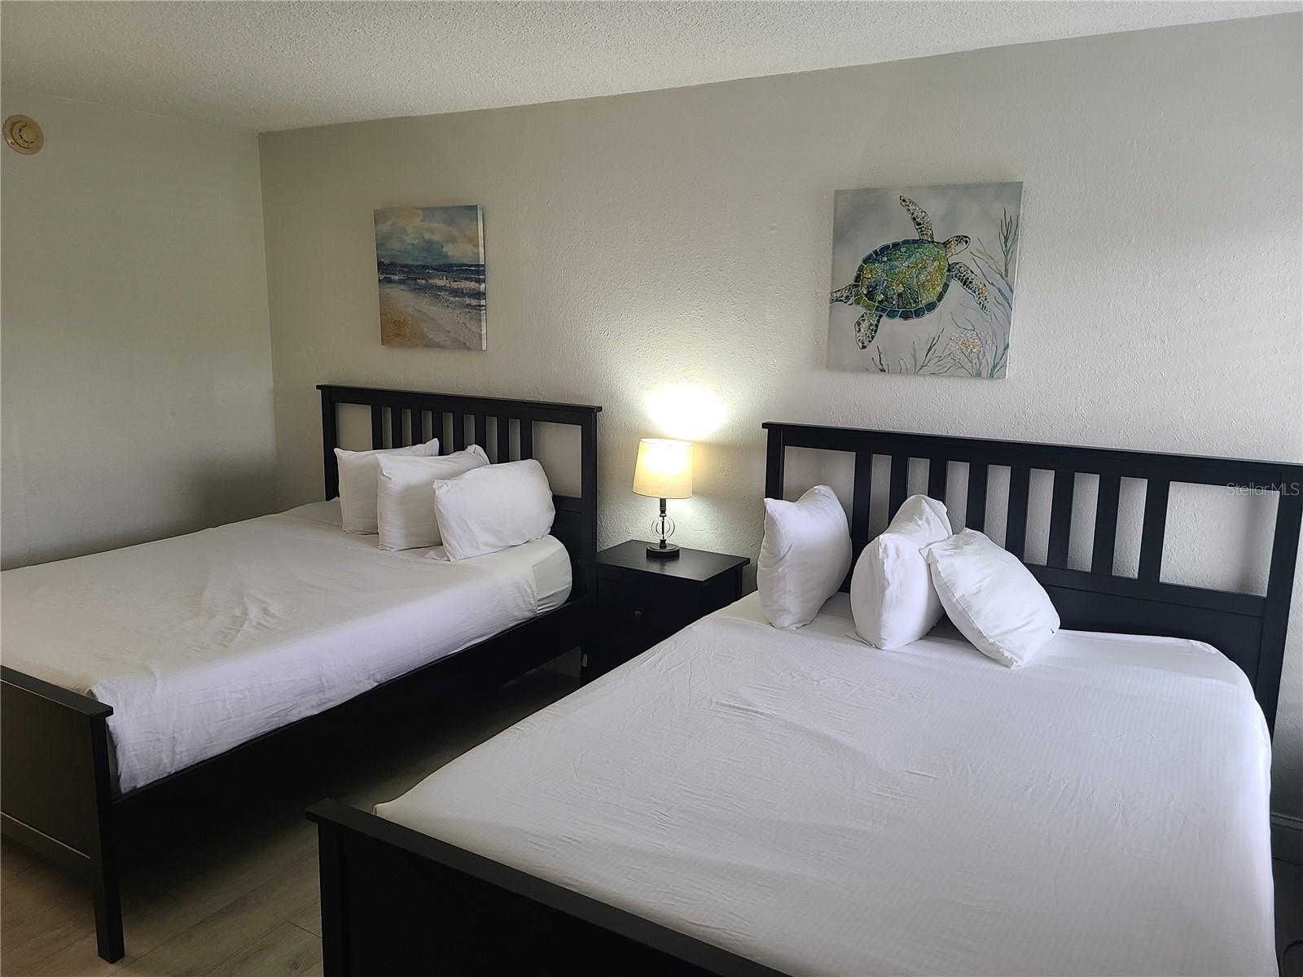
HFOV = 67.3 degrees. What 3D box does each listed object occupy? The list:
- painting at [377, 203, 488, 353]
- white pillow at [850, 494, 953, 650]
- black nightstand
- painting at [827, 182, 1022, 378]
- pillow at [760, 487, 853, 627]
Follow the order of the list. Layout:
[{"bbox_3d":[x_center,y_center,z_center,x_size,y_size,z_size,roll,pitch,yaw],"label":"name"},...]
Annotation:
[{"bbox_3d":[-0.990,-0.935,4.370,0.609,0.609,0.033,7,12,30],"label":"painting"},{"bbox_3d":[0.792,0.250,3.033,0.245,0.385,0.520,4,10,31],"label":"white pillow"},{"bbox_3d":[0.047,0.597,3.777,0.535,0.667,0.383,7,12,30],"label":"black nightstand"},{"bbox_3d":[0.895,-0.692,3.273,0.610,0.610,0.033,7,12,30],"label":"painting"},{"bbox_3d":[0.512,0.207,3.188,0.210,0.390,0.520,-7,5,33],"label":"pillow"}]

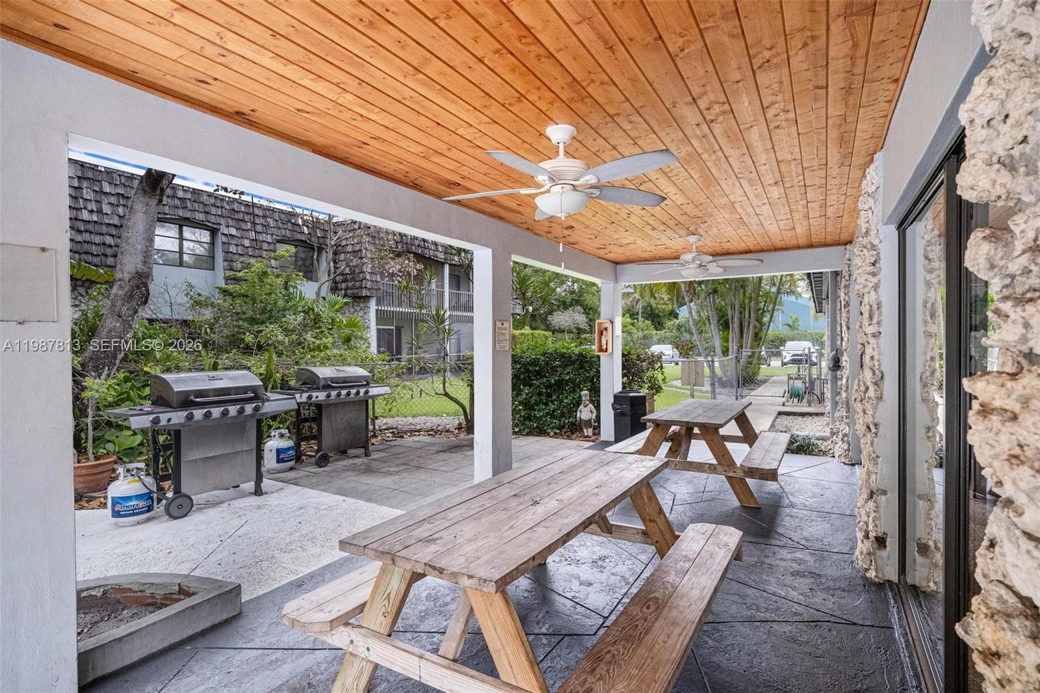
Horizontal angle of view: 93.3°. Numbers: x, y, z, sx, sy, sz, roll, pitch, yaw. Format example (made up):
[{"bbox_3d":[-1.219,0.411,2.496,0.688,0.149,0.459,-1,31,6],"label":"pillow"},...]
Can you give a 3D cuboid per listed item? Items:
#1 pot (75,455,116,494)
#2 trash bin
[{"bbox_3d":[-4.352,1.298,4.989,0.400,0.310,0.400,0,0,32],"label":"pot"},{"bbox_3d":[1.607,1.036,7.127,0.480,0.750,0.460,0,0,32],"label":"trash bin"}]

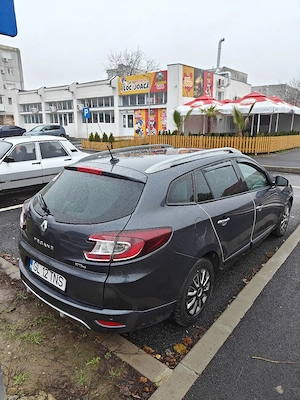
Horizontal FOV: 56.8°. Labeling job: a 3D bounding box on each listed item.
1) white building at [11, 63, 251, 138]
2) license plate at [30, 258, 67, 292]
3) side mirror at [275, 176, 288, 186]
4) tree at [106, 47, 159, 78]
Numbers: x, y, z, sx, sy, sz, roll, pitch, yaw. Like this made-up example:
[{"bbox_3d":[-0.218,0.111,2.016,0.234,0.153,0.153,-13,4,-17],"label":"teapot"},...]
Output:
[{"bbox_3d":[-2.861,-11.833,37.696,26.200,5.900,17.800,10,17,35],"label":"white building"},{"bbox_3d":[-0.820,0.588,2.201,0.520,0.115,0.015,11,12,39],"label":"license plate"},{"bbox_3d":[1.737,-0.242,3.657,0.190,0.140,0.110,11,18,39],"label":"side mirror"},{"bbox_3d":[-2.655,-17.782,46.070,9.350,13.840,9.350,0,14,0],"label":"tree"}]

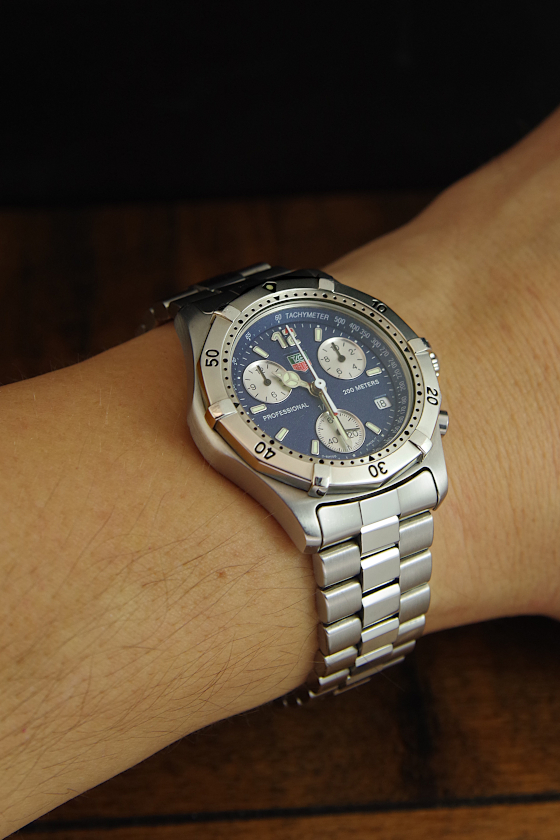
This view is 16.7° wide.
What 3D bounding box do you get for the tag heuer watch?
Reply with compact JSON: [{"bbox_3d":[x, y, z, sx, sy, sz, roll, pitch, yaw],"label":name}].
[{"bbox_3d":[0.001,0.009,0.307,0.042,0.059,0.067,-18,65,-26],"label":"tag heuer watch"}]

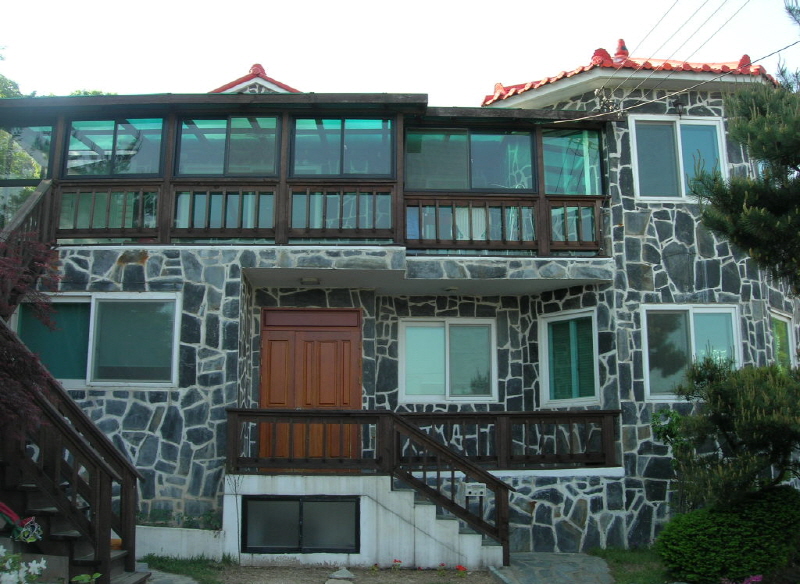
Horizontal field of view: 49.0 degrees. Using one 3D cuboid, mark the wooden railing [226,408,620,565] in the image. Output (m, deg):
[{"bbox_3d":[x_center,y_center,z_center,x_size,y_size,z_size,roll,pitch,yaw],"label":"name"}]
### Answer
[{"bbox_3d":[0.475,2.427,11.063,5.039,1.792,1.523,0,-11,-1],"label":"wooden railing"}]

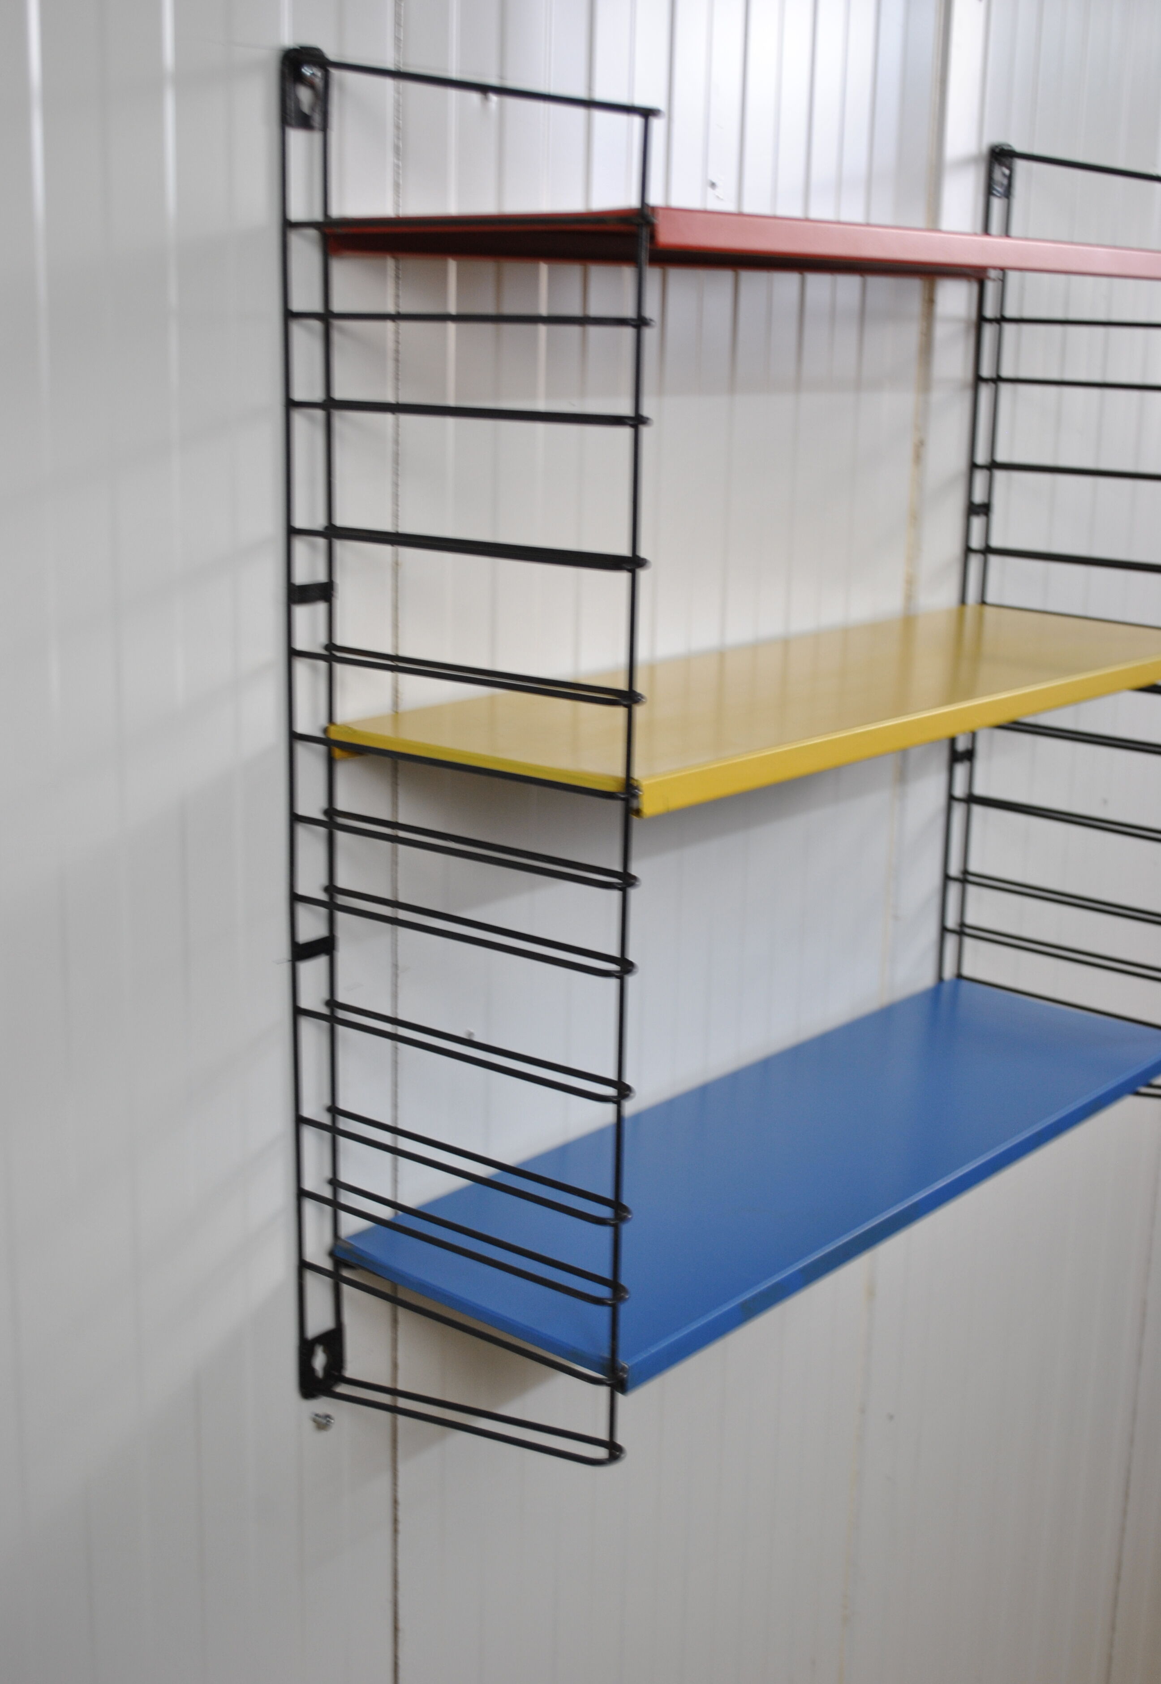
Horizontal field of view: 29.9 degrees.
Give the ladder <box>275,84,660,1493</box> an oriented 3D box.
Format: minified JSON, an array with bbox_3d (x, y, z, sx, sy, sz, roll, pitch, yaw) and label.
[{"bbox_3d":[-0.055,-0.019,1.030,0.211,0.680,0.030,12,17,38],"label":"ladder"}]

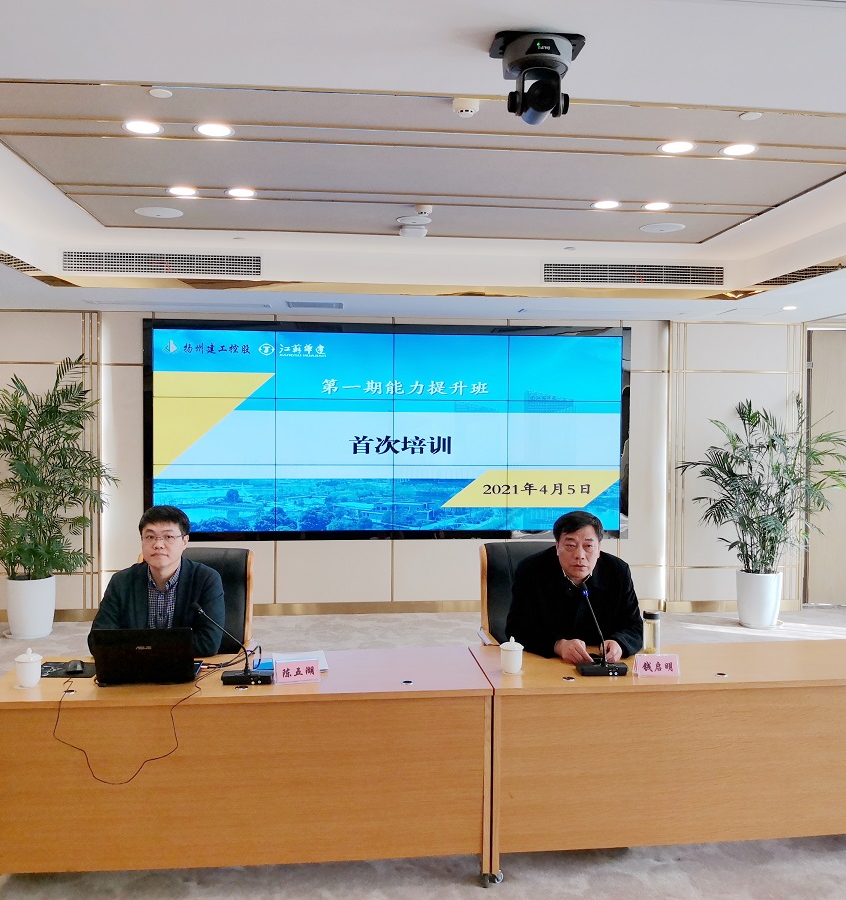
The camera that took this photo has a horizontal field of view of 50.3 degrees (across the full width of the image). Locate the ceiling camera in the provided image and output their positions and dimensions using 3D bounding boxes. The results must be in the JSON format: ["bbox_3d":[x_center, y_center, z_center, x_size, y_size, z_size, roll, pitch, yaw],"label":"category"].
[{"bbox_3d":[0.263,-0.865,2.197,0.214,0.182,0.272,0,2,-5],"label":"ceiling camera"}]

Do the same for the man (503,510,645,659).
[{"bbox_3d":[0.627,0.911,3.905,0.587,1.302,0.780,0,2,-6],"label":"man"}]

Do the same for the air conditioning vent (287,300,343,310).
[{"bbox_3d":[-0.840,-1.141,7.051,0.419,0.050,0.375,0,2,-5],"label":"air conditioning vent"}]

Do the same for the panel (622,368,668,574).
[{"bbox_3d":[1.990,0.182,8.104,0.415,1.769,0.040,0,2,-5],"label":"panel"}]

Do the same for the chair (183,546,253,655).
[{"bbox_3d":[-1.040,1.006,3.976,0.560,1.085,0.660,0,2,-6],"label":"chair"}]

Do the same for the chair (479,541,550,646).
[{"bbox_3d":[0.569,1.010,4.264,0.560,1.085,0.660,0,2,-6],"label":"chair"}]

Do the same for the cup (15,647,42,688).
[{"bbox_3d":[-1.416,0.778,3.245,0.095,0.130,0.095,0,2,-6],"label":"cup"}]

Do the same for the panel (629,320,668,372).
[{"bbox_3d":[2.035,-0.939,8.191,0.392,0.461,0.030,0,2,-6],"label":"panel"}]

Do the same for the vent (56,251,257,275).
[{"bbox_3d":[-1.855,-1.326,6.445,1.379,0.163,0.050,0,2,-6],"label":"vent"}]

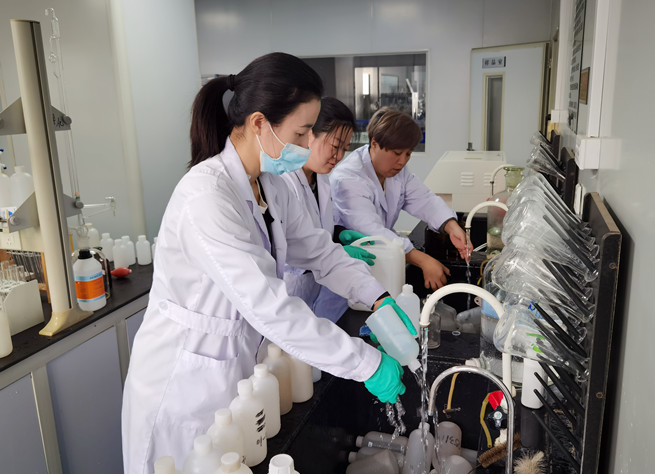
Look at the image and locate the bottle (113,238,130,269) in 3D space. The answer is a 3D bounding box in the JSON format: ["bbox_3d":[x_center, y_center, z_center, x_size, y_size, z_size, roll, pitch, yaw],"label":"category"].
[{"bbox_3d":[-0.976,0.081,2.411,0.067,0.138,0.067,3,14,17],"label":"bottle"}]

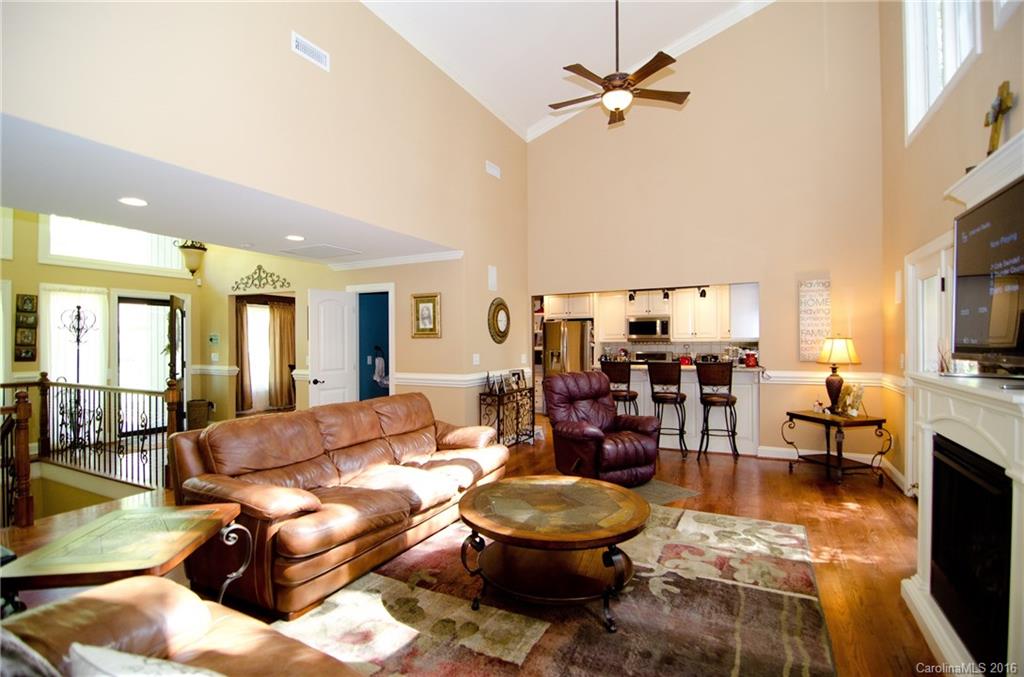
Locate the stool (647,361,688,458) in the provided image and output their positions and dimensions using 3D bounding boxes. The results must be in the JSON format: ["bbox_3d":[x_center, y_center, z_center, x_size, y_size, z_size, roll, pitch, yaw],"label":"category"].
[{"bbox_3d":[1.956,0.849,5.617,0.430,1.130,0.480,0,0,28],"label":"stool"}]

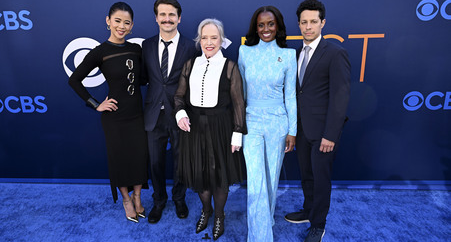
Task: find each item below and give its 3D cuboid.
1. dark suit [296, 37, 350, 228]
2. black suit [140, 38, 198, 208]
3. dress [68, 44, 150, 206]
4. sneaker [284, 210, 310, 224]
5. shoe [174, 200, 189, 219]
[{"bbox_3d":[0.637,0.117,2.233,0.490,1.450,0.370,8,16,33],"label":"dark suit"},{"bbox_3d":[-0.414,0.037,2.517,0.520,1.490,0.330,-2,14,-5],"label":"black suit"},{"bbox_3d":[-0.919,0.059,2.510,0.570,1.410,0.380,-7,15,-23],"label":"dress"},{"bbox_3d":[0.650,0.772,2.530,0.295,0.115,0.105,-2,14,-4],"label":"sneaker"},{"bbox_3d":[-0.391,0.750,2.705,0.105,0.115,0.295,-3,14,-10],"label":"shoe"}]

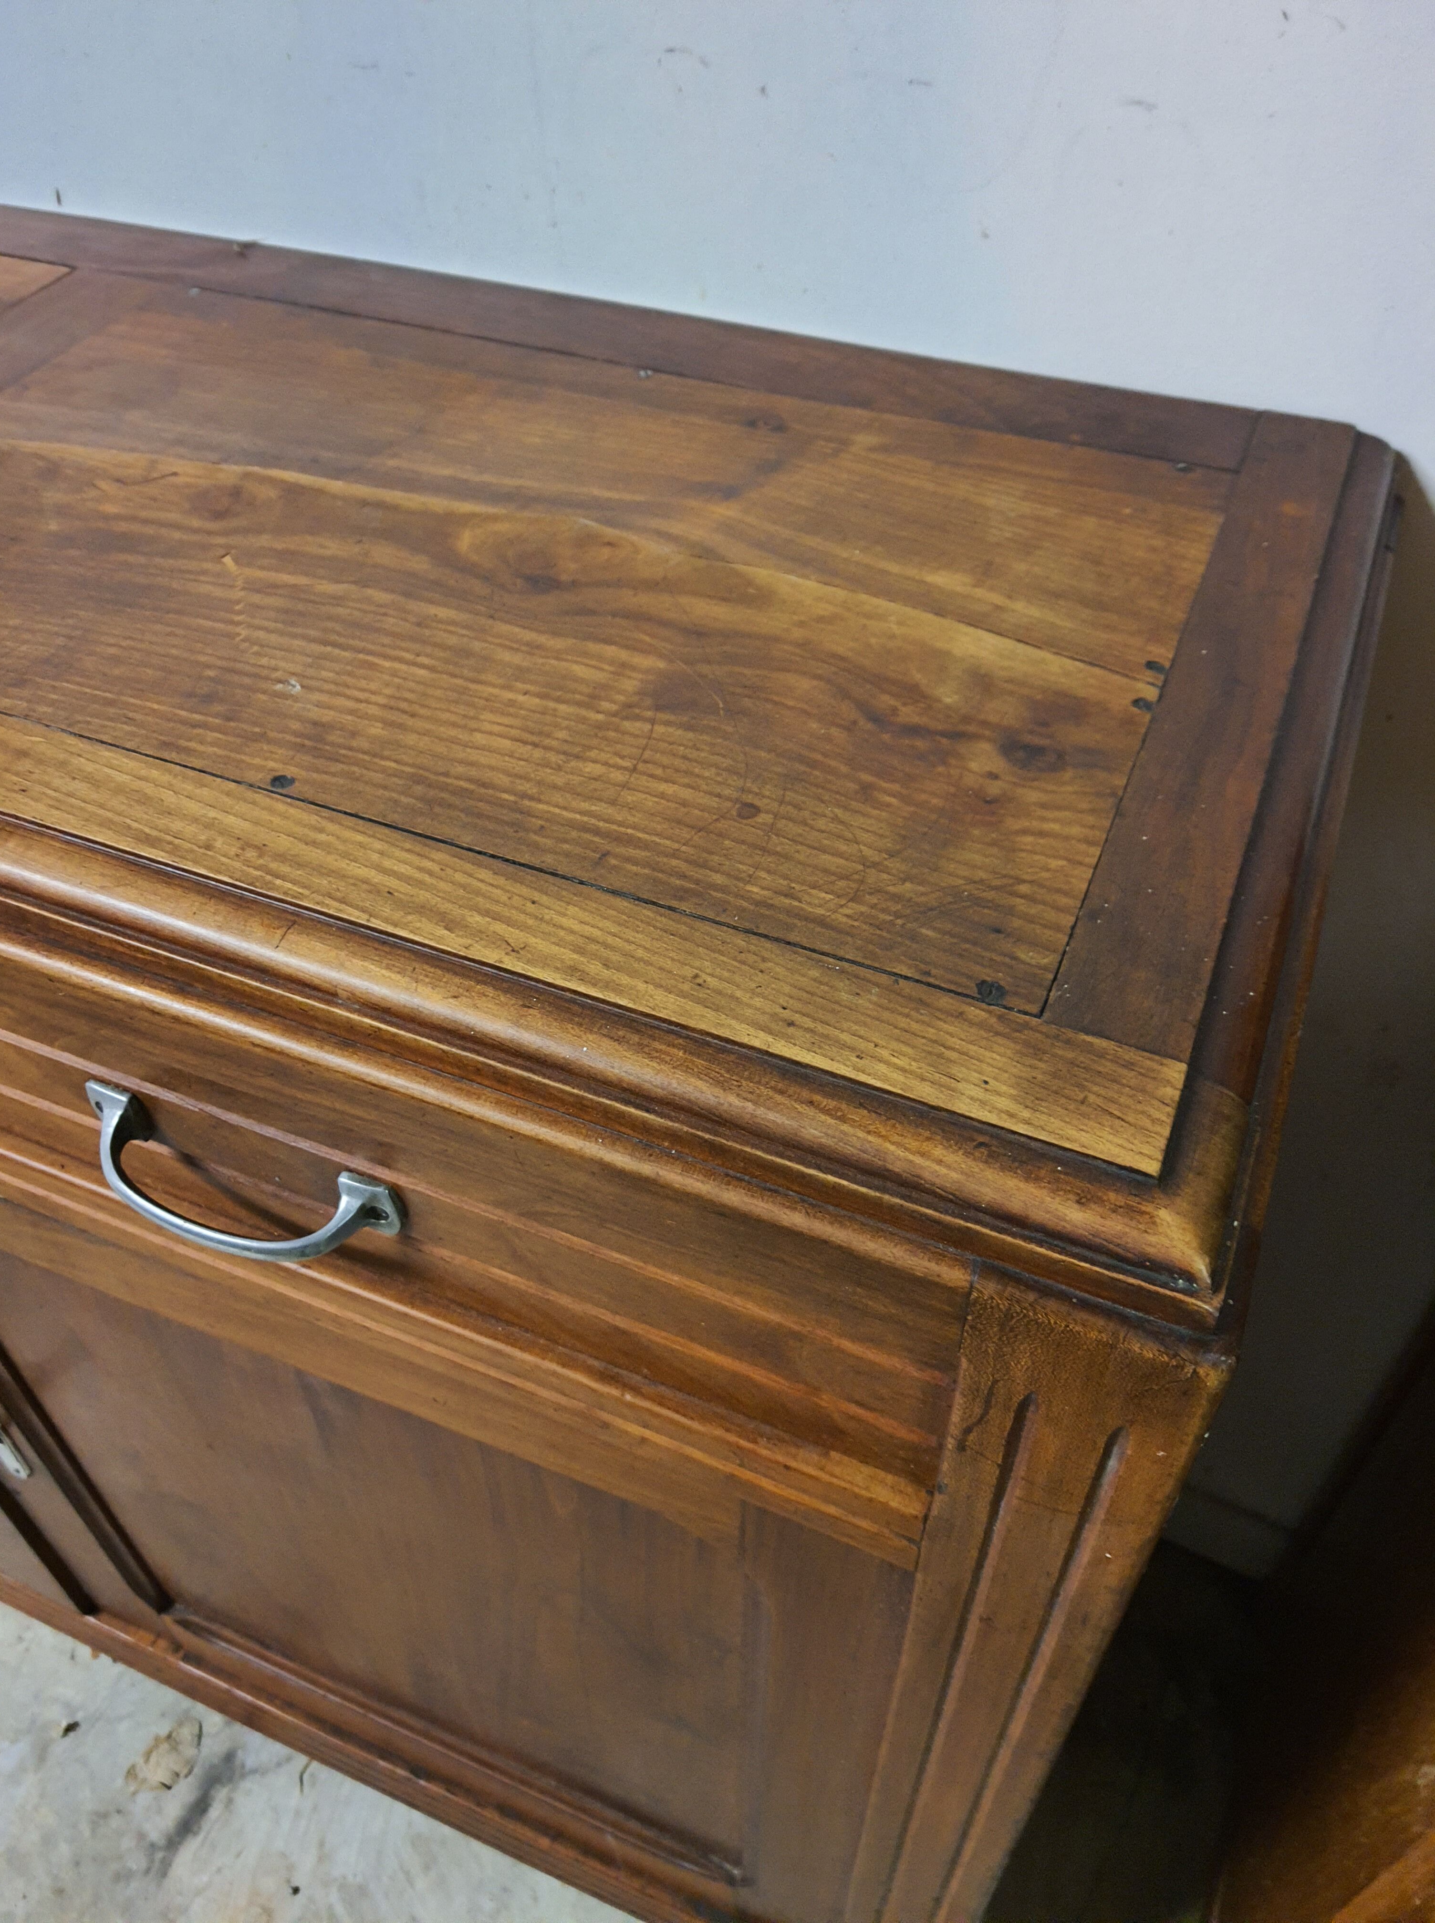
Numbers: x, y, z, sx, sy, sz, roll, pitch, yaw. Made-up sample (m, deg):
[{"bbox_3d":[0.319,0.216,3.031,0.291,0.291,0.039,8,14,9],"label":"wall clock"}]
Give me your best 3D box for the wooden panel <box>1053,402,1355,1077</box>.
[{"bbox_3d":[0.202,-0.115,0.568,0.043,0.020,0.457,16,46,17],"label":"wooden panel"}]

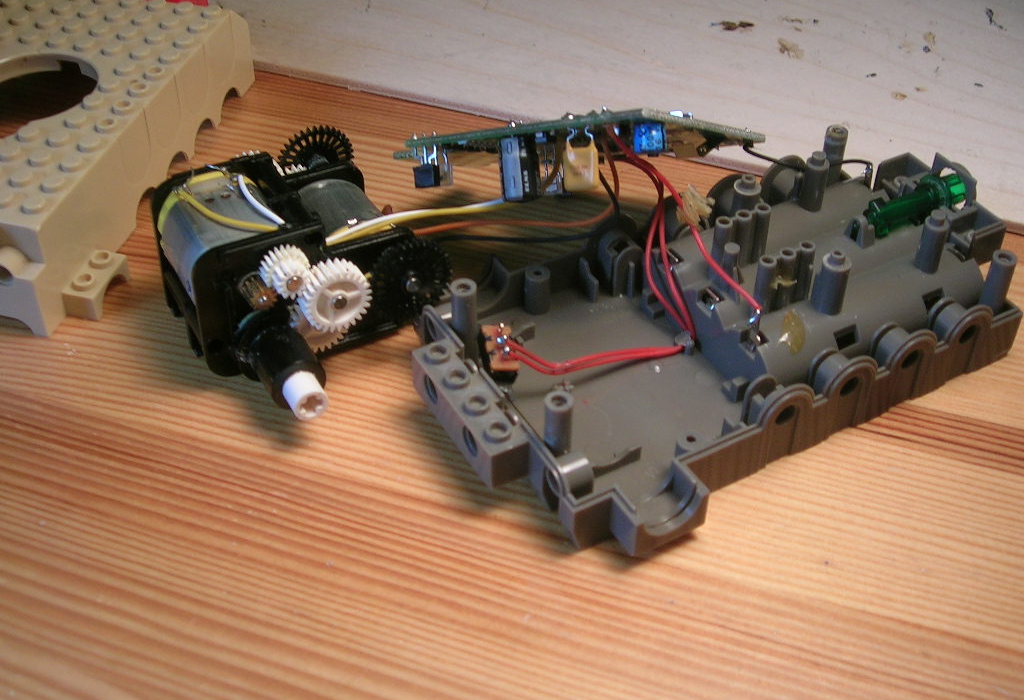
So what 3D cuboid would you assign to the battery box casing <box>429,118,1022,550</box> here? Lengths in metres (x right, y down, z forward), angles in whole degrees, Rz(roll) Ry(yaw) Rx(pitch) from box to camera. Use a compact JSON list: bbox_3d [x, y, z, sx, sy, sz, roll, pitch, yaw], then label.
[{"bbox_3d":[0.045,-0.011,0.273,0.131,0.032,0.080,-21,47,-22],"label":"battery box casing"}]

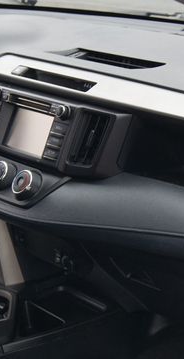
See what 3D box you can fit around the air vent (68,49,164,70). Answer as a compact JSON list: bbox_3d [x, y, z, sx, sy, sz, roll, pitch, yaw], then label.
[{"bbox_3d":[0.028,-0.229,1.732,0.080,0.025,0.230,-14,23,-40],"label":"air vent"}]

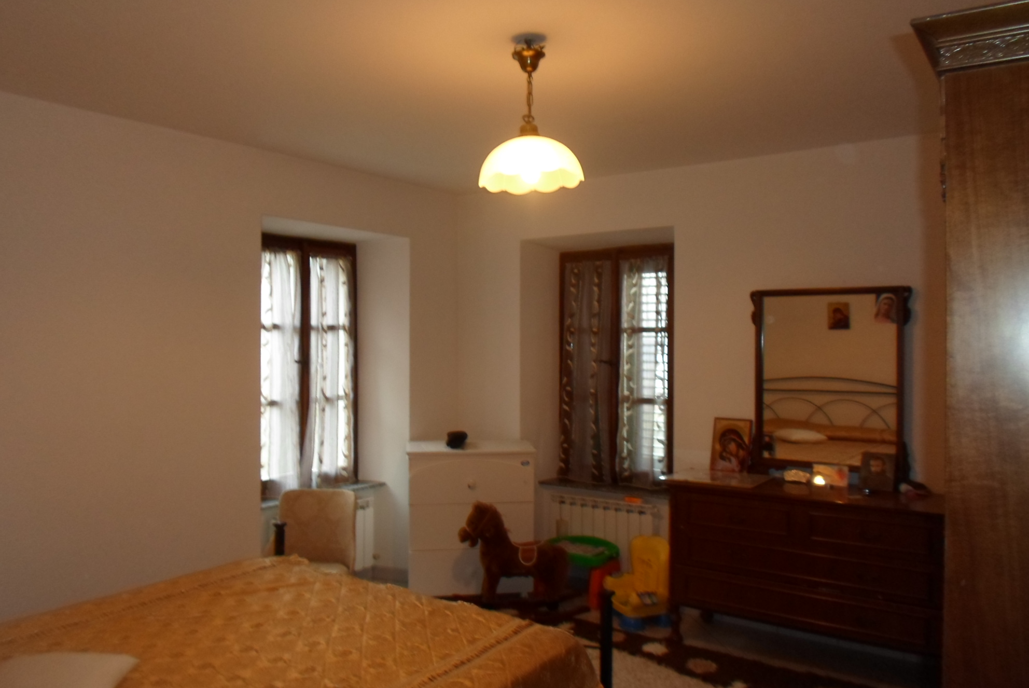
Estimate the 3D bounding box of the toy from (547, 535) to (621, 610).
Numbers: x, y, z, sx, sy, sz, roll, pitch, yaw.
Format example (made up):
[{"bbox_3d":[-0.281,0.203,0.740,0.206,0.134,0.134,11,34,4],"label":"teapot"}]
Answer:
[{"bbox_3d":[0.395,1.390,4.575,0.490,0.320,0.390,0,0,33],"label":"toy"}]

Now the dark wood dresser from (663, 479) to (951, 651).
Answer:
[{"bbox_3d":[1.464,1.132,3.700,1.300,0.836,0.450,0,0,33],"label":"dark wood dresser"}]

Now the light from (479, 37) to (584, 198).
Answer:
[{"bbox_3d":[0.055,-0.772,2.470,0.350,0.485,0.350,0,0,0],"label":"light"}]

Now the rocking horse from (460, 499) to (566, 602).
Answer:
[{"bbox_3d":[0.010,1.236,4.340,0.740,0.630,0.280,0,0,-3],"label":"rocking horse"}]

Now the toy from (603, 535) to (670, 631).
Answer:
[{"bbox_3d":[0.700,1.307,4.190,0.340,0.485,0.320,0,0,-21],"label":"toy"}]

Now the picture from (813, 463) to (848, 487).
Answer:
[{"bbox_3d":[1.600,0.663,3.760,0.168,0.108,0.020,0,-8,33],"label":"picture"}]

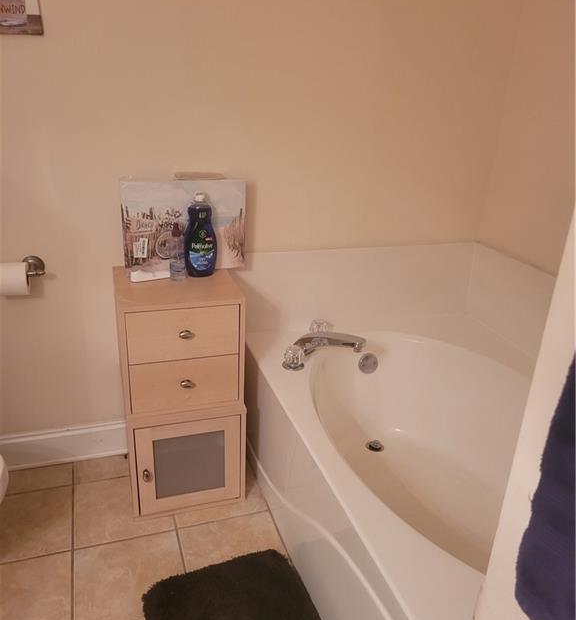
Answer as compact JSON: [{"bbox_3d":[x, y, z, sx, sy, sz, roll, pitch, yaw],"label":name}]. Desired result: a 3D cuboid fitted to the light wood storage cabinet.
[{"bbox_3d":[-0.363,0.262,1.949,0.368,0.733,0.366,-4,23,-17],"label":"light wood storage cabinet"}]

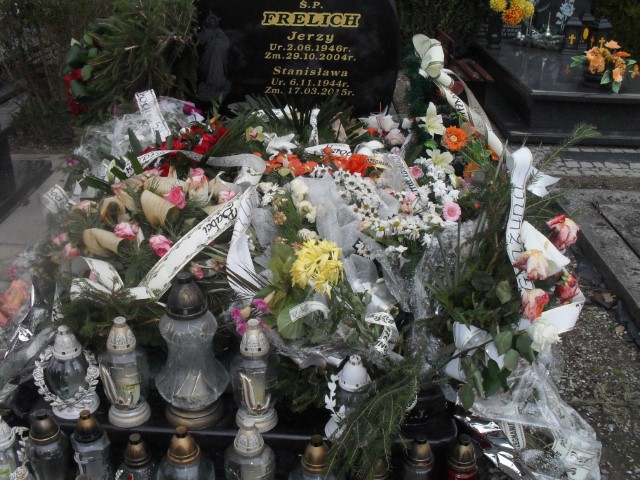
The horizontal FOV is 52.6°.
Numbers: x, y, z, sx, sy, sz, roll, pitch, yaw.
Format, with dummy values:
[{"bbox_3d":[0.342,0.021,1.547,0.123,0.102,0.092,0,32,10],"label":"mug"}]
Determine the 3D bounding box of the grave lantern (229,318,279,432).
[{"bbox_3d":[-0.153,0.316,1.520,0.114,0.275,0.114,0,21,0],"label":"grave lantern"}]

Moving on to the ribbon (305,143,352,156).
[{"bbox_3d":[0.027,-0.329,2.350,0.165,0.040,0.060,0,21,0],"label":"ribbon"}]

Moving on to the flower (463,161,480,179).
[{"bbox_3d":[0.510,-0.237,2.180,0.063,0.062,0.035,1,-6,0],"label":"flower"}]

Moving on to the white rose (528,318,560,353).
[{"bbox_3d":[0.555,0.236,1.600,0.077,0.072,0.070,3,25,2],"label":"white rose"}]

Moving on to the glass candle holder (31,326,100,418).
[{"bbox_3d":[-0.550,0.283,1.404,0.140,0.225,0.115,-3,24,-7],"label":"glass candle holder"}]

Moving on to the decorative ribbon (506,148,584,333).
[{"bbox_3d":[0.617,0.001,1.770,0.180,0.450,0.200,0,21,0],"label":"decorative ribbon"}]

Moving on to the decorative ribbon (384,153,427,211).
[{"bbox_3d":[0.280,-0.192,2.120,0.130,0.160,0.100,0,21,0],"label":"decorative ribbon"}]

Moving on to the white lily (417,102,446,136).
[{"bbox_3d":[0.383,-0.413,2.220,0.100,0.110,0.065,3,-1,5],"label":"white lily"}]

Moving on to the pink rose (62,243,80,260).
[{"bbox_3d":[-0.714,0.033,1.860,0.052,0.050,0.050,-14,29,-30],"label":"pink rose"}]

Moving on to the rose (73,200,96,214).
[{"bbox_3d":[-0.757,-0.104,2.080,0.066,0.042,0.055,2,21,6],"label":"rose"}]

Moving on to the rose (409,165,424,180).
[{"bbox_3d":[0.331,-0.232,2.220,0.055,0.052,0.045,-2,21,-6],"label":"rose"}]

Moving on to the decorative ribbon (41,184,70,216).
[{"bbox_3d":[-0.745,-0.115,1.830,0.075,0.075,0.055,1,24,0],"label":"decorative ribbon"}]

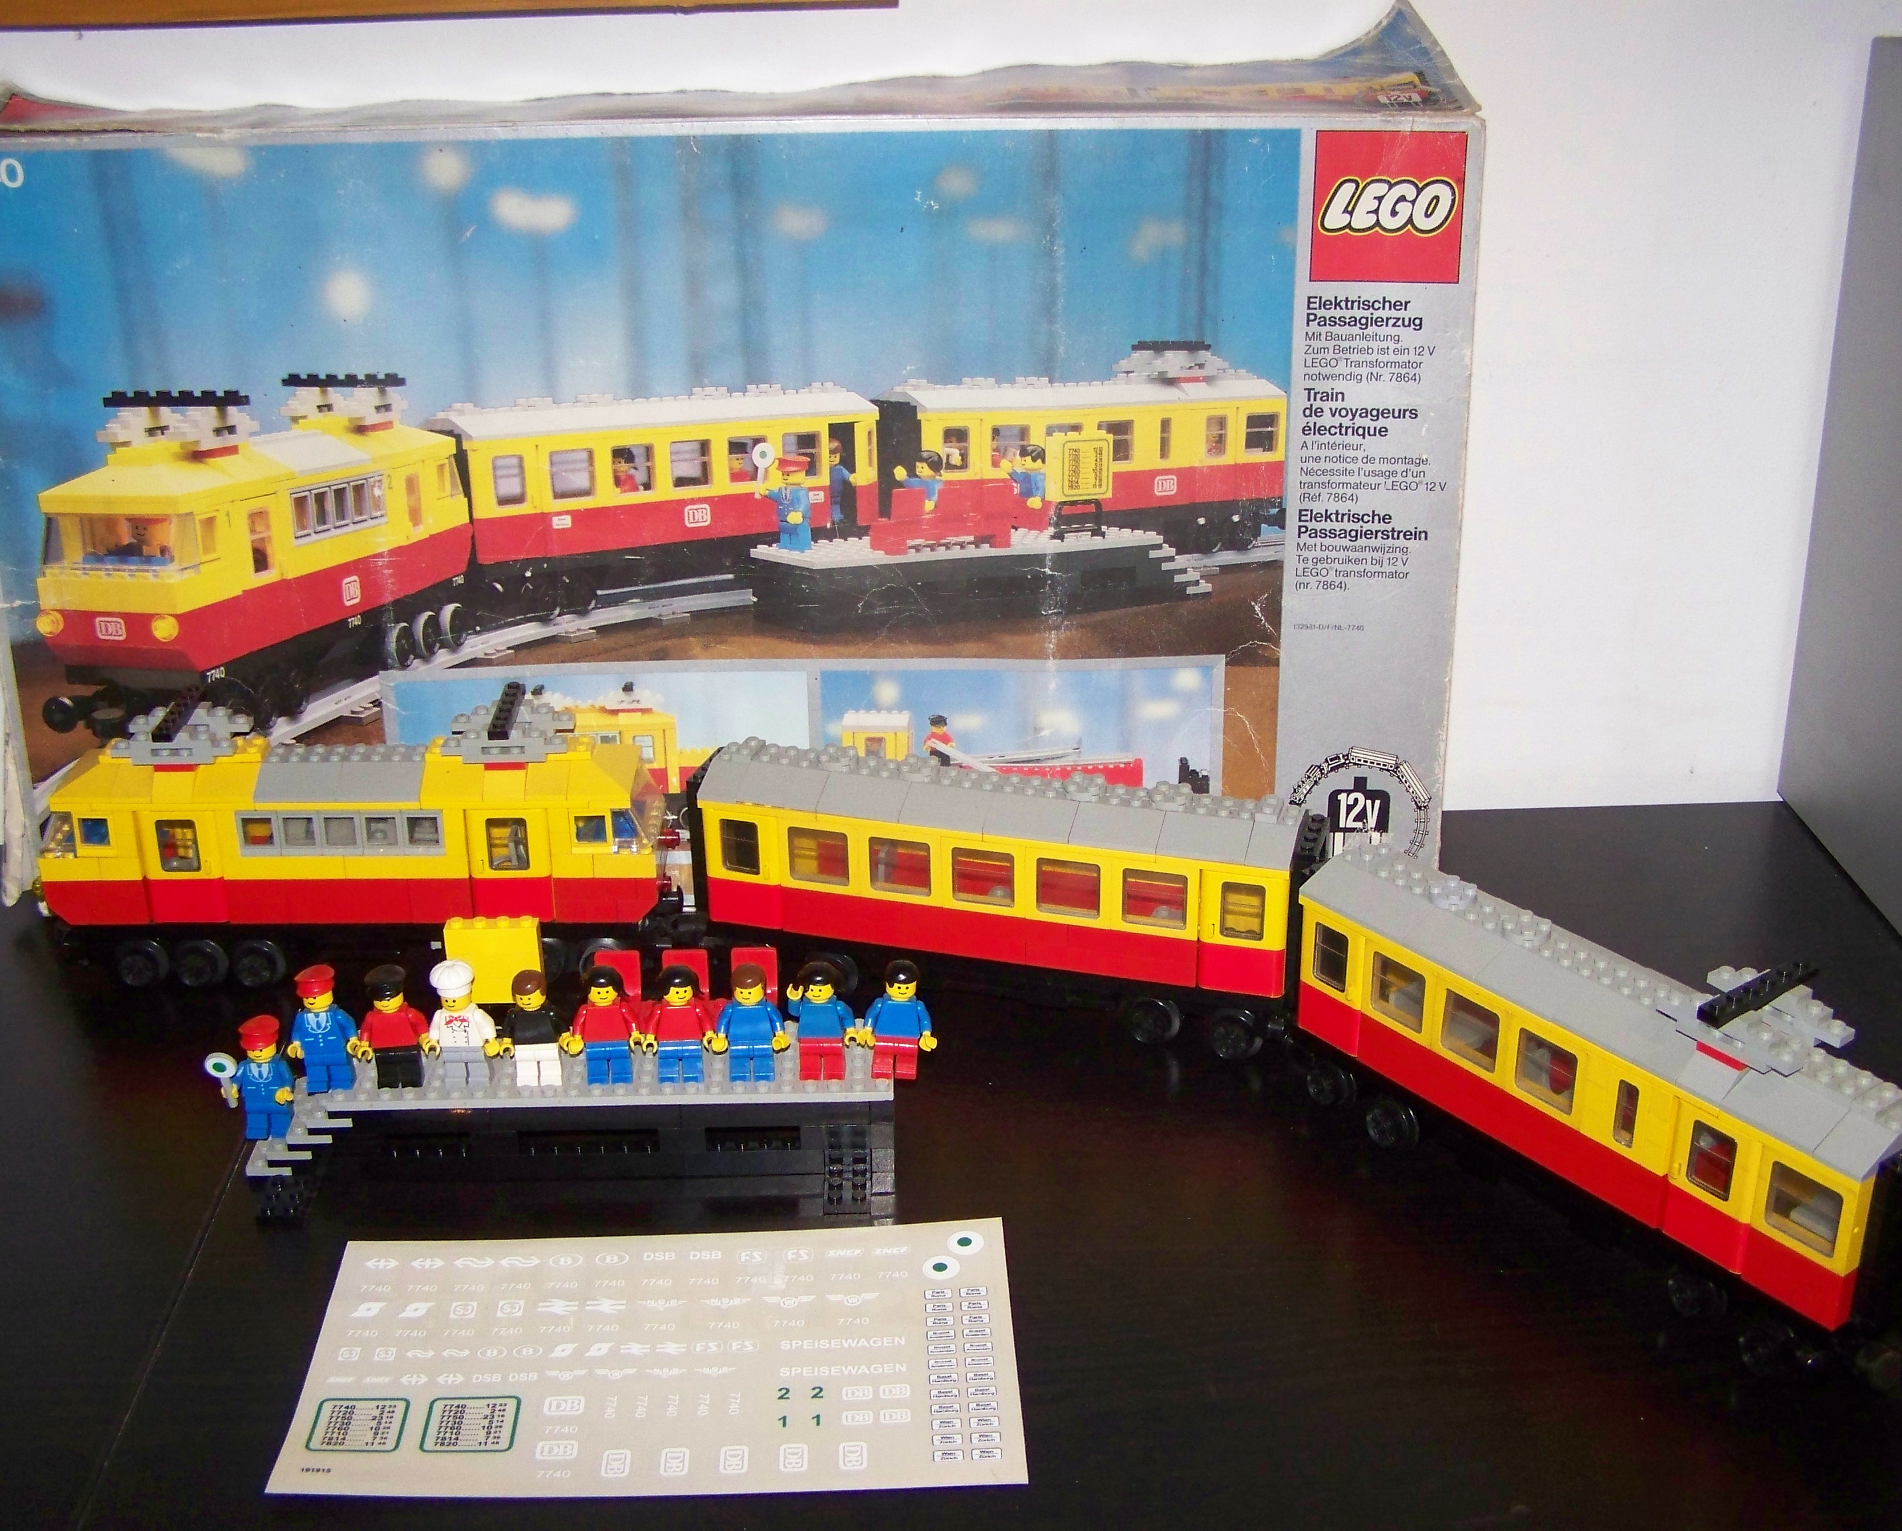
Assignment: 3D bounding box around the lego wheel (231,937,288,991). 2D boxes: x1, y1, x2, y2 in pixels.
[{"bbox_3d":[-0.275,0.079,0.892,0.018,0.018,0.008,0,24,2],"label":"lego wheel"}]

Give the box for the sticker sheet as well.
[{"bbox_3d":[-0.088,0.178,0.683,0.214,0.003,0.119,-1,24,0],"label":"sticker sheet"}]

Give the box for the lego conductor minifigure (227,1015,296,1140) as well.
[{"bbox_3d":[-0.233,0.108,0.765,0.025,0.043,0.015,-1,24,0],"label":"lego conductor minifigure"}]

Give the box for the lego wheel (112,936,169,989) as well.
[{"bbox_3d":[-0.323,0.080,0.894,0.020,0.020,0.008,0,23,0],"label":"lego wheel"}]

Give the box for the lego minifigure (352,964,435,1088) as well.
[{"bbox_3d":[-0.187,0.090,0.757,0.025,0.043,0.015,-1,24,0],"label":"lego minifigure"}]

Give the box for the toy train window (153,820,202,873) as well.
[{"bbox_3d":[-0.300,0.031,0.870,0.016,0.022,0.004,0,23,0],"label":"toy train window"}]

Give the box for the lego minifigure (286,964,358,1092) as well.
[{"bbox_3d":[-0.212,0.089,0.761,0.025,0.045,0.015,-4,23,-8],"label":"lego minifigure"}]

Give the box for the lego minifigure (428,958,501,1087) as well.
[{"bbox_3d":[-0.166,0.088,0.763,0.025,0.047,0.015,0,23,0],"label":"lego minifigure"}]

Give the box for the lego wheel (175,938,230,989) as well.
[{"bbox_3d":[-0.299,0.080,0.894,0.020,0.020,0.008,0,23,0],"label":"lego wheel"}]

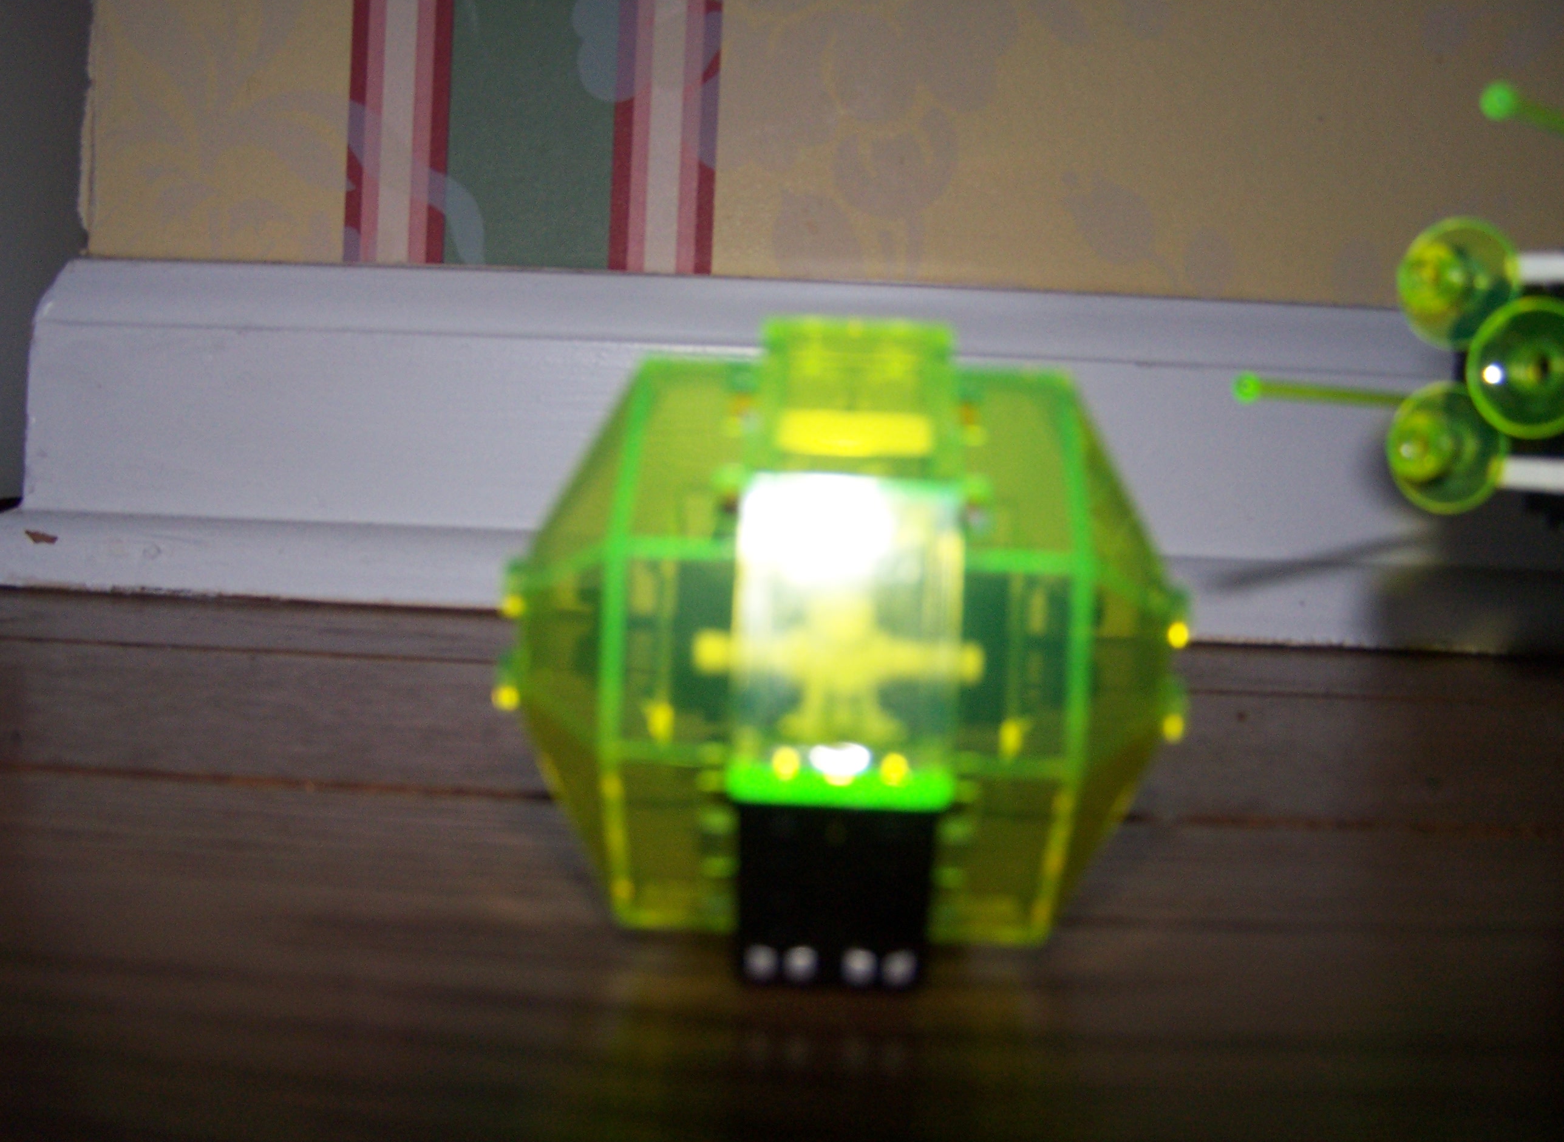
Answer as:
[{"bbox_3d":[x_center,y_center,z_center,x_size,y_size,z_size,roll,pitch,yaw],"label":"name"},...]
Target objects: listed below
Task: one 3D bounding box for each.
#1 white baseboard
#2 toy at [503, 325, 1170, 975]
[{"bbox_3d":[0.010,-0.032,0.453,0.436,0.090,0.024,2,4,0],"label":"white baseboard"},{"bbox_3d":[0.005,0.006,0.152,0.061,0.052,0.052,2,1,2],"label":"toy"}]

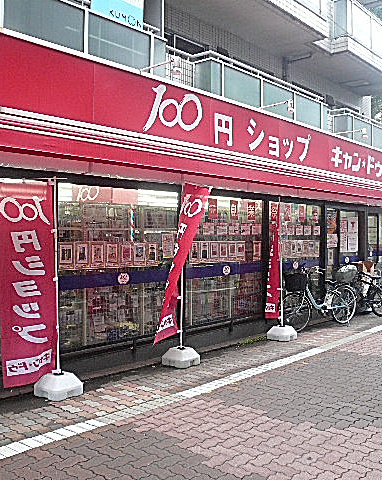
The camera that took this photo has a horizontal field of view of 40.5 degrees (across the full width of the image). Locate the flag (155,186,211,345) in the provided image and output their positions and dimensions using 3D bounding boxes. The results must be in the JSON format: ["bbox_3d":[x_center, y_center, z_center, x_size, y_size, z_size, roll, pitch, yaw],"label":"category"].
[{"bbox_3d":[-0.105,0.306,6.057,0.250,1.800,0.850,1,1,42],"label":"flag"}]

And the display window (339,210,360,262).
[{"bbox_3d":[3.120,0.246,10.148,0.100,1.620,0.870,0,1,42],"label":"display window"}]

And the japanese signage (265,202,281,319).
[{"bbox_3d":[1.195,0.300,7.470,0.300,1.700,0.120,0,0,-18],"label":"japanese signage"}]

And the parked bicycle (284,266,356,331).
[{"bbox_3d":[2.060,0.888,8.130,1.780,0.990,0.560,0,1,-37],"label":"parked bicycle"}]

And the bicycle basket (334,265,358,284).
[{"bbox_3d":[2.671,0.602,8.950,0.310,0.310,0.360,0,1,-28],"label":"bicycle basket"}]

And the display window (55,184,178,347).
[{"bbox_3d":[-0.733,0.275,5.833,0.100,1.660,1.750,0,1,42],"label":"display window"}]

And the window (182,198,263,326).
[{"bbox_3d":[0.477,0.299,7.238,0.120,1.740,1.810,1,1,42],"label":"window"}]

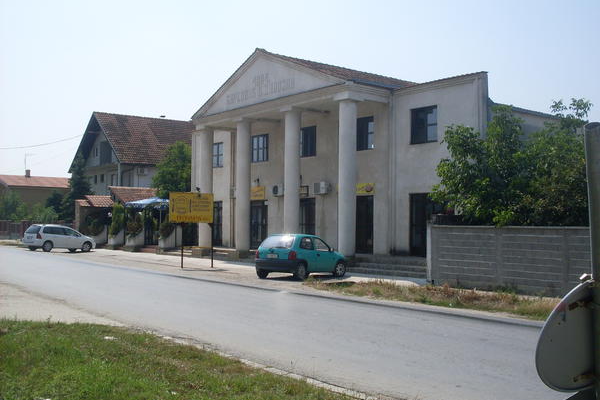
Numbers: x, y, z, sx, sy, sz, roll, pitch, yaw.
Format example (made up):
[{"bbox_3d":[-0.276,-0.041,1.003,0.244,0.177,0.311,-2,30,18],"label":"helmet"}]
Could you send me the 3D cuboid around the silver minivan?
[{"bbox_3d":[-14.600,2.320,40.200,1.760,1.560,4.420,-1,-4,37],"label":"silver minivan"}]

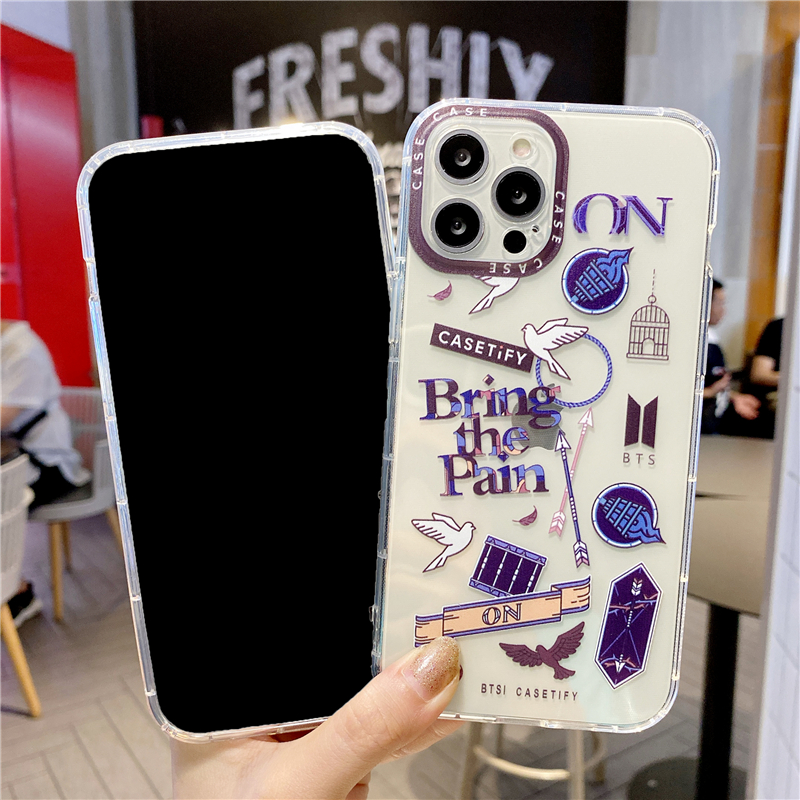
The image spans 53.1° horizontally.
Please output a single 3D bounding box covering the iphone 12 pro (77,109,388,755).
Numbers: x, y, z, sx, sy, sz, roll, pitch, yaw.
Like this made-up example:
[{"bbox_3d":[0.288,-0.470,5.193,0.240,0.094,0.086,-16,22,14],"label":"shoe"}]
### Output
[{"bbox_3d":[-0.037,0.010,0.221,0.077,0.160,0.009,-7,2,-4],"label":"iphone 12 pro"}]

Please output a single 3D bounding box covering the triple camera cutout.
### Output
[{"bbox_3d":[0.023,-0.055,0.208,0.035,0.038,0.005,4,2,5],"label":"triple camera cutout"}]

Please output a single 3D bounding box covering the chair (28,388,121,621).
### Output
[{"bbox_3d":[-1.335,0.375,3.180,0.550,0.790,0.550,5,10,28],"label":"chair"}]

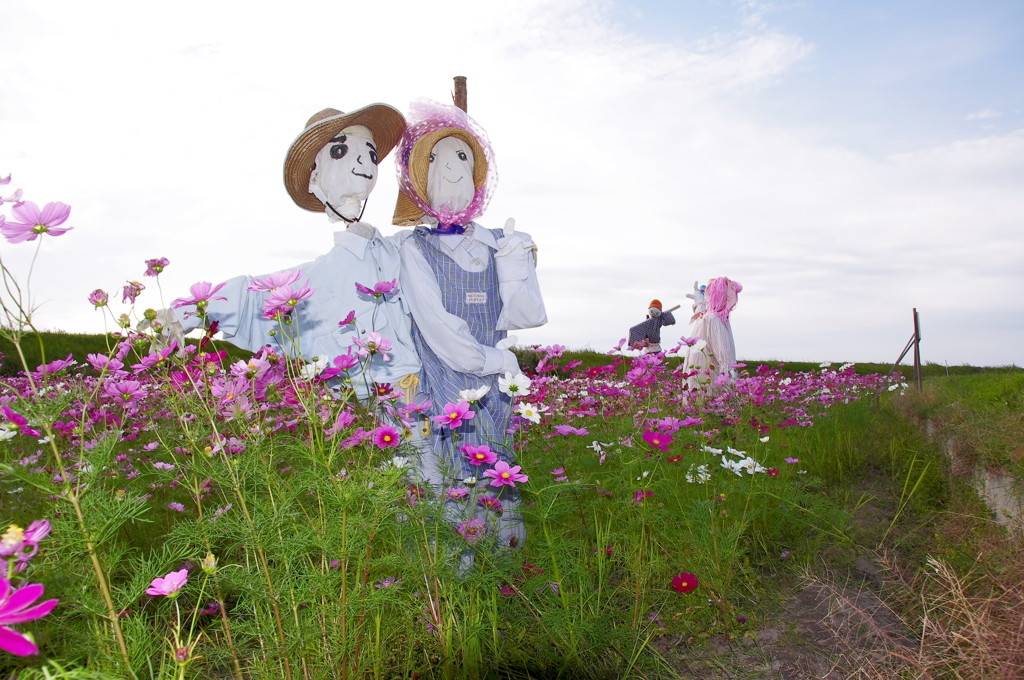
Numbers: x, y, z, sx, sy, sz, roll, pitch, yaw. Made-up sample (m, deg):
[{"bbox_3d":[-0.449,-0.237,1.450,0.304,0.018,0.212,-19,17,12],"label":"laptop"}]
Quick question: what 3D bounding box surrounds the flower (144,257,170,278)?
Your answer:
[{"bbox_3d":[-0.579,-0.120,1.250,0.039,0.031,0.037,1,-2,-17],"label":"flower"}]

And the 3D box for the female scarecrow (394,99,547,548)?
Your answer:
[{"bbox_3d":[-0.134,-0.005,2.470,0.480,1.540,0.400,1,-2,-15],"label":"female scarecrow"}]

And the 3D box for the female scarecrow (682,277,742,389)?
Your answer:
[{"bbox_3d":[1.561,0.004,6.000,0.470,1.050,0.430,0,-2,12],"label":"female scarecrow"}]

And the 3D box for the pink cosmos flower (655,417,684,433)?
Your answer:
[{"bbox_3d":[0.462,0.248,2.250,0.077,0.042,0.070,0,27,0],"label":"pink cosmos flower"}]

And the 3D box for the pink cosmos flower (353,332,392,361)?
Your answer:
[{"bbox_3d":[-0.277,0.013,1.520,0.079,0.045,0.072,6,-24,0],"label":"pink cosmos flower"}]

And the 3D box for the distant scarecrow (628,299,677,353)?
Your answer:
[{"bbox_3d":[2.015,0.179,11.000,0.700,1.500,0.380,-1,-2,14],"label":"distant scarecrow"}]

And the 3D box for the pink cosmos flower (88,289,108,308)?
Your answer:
[{"bbox_3d":[-0.674,-0.068,1.250,0.033,0.033,0.032,1,-2,-22],"label":"pink cosmos flower"}]

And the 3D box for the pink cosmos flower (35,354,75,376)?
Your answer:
[{"bbox_3d":[-0.779,0.043,1.300,0.074,0.038,0.068,-1,-2,24],"label":"pink cosmos flower"}]

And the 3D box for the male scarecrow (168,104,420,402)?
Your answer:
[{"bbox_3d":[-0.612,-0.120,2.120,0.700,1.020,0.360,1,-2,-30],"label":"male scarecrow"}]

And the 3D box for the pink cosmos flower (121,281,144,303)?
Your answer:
[{"bbox_3d":[-0.633,-0.079,1.280,0.040,0.041,0.037,2,-3,-37],"label":"pink cosmos flower"}]

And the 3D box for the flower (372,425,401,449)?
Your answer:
[{"bbox_3d":[-0.332,0.255,2.030,0.066,0.064,0.030,0,-2,-3],"label":"flower"}]

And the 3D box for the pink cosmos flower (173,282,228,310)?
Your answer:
[{"bbox_3d":[-0.497,-0.069,1.220,0.085,0.042,0.078,2,-12,-11],"label":"pink cosmos flower"}]

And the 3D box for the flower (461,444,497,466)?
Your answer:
[{"bbox_3d":[-0.068,0.241,1.600,0.073,0.034,0.068,3,28,0],"label":"flower"}]

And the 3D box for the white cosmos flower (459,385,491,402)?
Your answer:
[{"bbox_3d":[-0.089,0.128,1.830,0.077,0.042,0.072,0,-2,0],"label":"white cosmos flower"}]

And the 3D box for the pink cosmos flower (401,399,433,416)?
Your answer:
[{"bbox_3d":[-0.235,0.170,1.930,0.068,0.036,0.065,0,-2,6],"label":"pink cosmos flower"}]

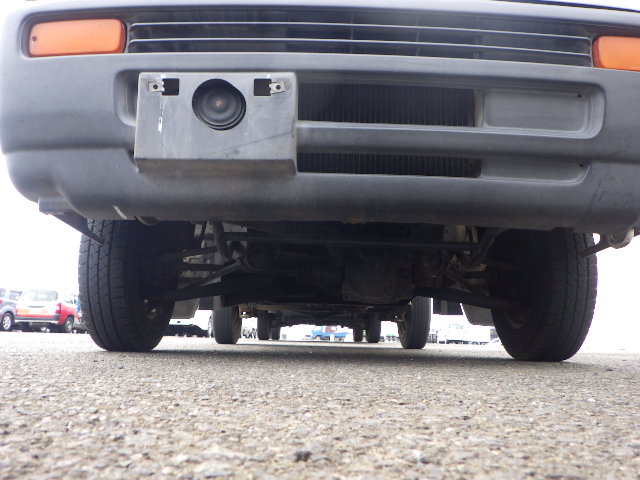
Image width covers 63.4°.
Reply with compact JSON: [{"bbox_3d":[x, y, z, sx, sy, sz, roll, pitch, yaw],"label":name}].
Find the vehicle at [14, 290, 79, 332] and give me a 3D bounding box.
[{"bbox_3d":[-10.013,2.909,20.431,1.690,1.510,4.200,1,-11,1],"label":"vehicle"}]

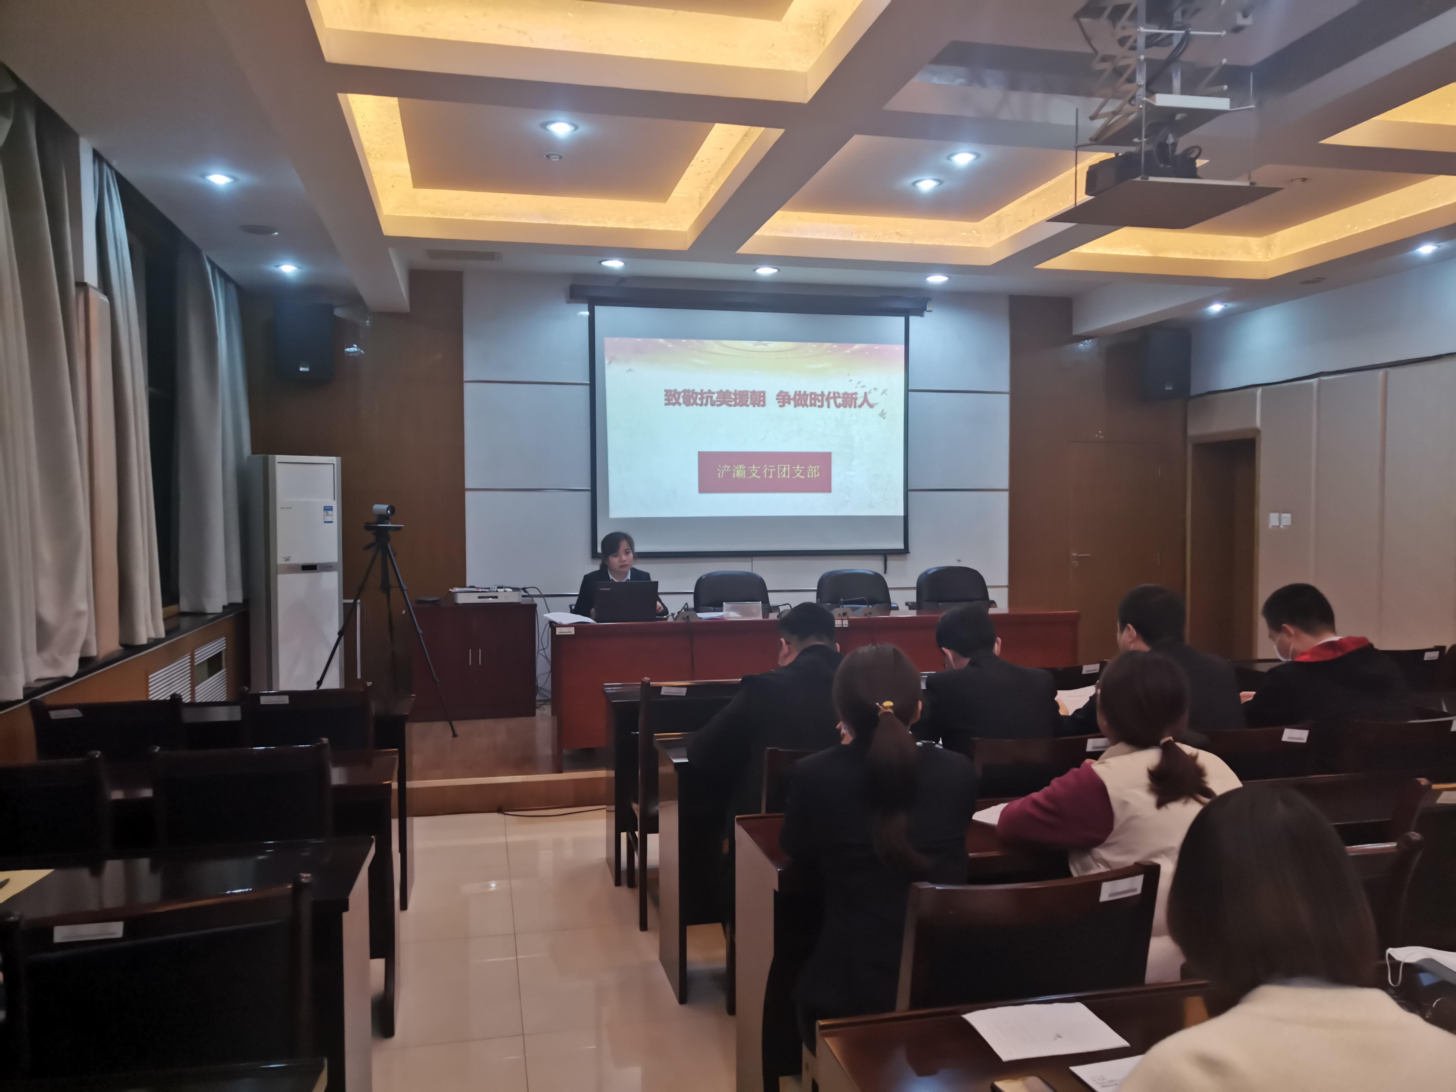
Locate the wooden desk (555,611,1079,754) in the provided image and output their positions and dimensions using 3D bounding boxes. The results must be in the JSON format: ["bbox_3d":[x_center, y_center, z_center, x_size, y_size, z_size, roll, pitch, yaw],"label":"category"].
[{"bbox_3d":[0.488,0.758,6.306,2.930,0.760,0.520,0,2,-12],"label":"wooden desk"}]

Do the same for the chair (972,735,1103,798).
[{"bbox_3d":[0.815,0.962,3.321,0.450,0.920,0.540,-1,2,-12],"label":"chair"}]

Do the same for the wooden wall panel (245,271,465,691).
[{"bbox_3d":[-2.477,-0.374,7.586,1.395,2.953,0.060,-1,2,-12],"label":"wooden wall panel"}]

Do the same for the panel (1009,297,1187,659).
[{"bbox_3d":[2.973,-0.434,9.098,1.570,3.040,0.060,-1,2,-12],"label":"panel"}]

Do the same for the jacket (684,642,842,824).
[{"bbox_3d":[0.172,0.604,3.261,0.570,0.665,0.510,-1,2,-12],"label":"jacket"}]

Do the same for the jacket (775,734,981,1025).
[{"bbox_3d":[0.304,0.671,2.273,0.410,0.580,0.460,-1,2,-12],"label":"jacket"}]

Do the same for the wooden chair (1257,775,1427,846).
[{"bbox_3d":[1.284,0.967,2.718,0.450,0.910,0.550,0,2,-12],"label":"wooden chair"}]

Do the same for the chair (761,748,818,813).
[{"bbox_3d":[0.240,0.964,3.201,0.450,0.930,0.580,-1,2,-12],"label":"chair"}]

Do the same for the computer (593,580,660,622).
[{"bbox_3d":[-0.557,0.293,6.247,0.345,0.220,0.260,-1,2,-12],"label":"computer"}]

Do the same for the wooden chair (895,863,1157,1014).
[{"bbox_3d":[0.472,0.986,2.130,0.450,0.910,0.550,0,2,-12],"label":"wooden chair"}]

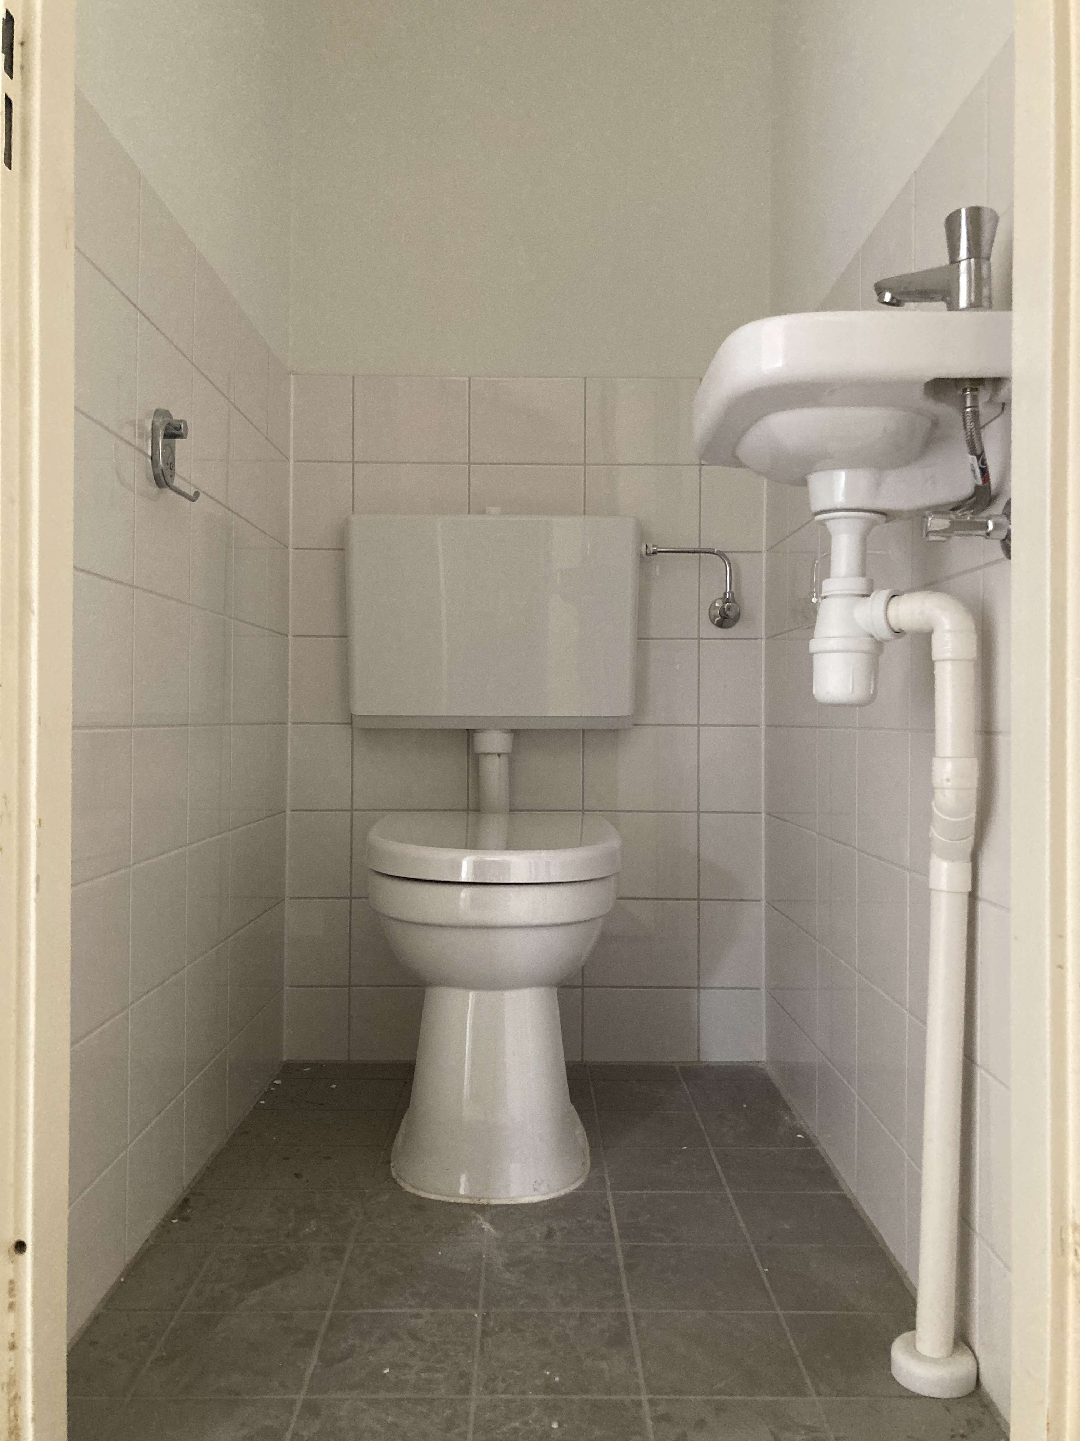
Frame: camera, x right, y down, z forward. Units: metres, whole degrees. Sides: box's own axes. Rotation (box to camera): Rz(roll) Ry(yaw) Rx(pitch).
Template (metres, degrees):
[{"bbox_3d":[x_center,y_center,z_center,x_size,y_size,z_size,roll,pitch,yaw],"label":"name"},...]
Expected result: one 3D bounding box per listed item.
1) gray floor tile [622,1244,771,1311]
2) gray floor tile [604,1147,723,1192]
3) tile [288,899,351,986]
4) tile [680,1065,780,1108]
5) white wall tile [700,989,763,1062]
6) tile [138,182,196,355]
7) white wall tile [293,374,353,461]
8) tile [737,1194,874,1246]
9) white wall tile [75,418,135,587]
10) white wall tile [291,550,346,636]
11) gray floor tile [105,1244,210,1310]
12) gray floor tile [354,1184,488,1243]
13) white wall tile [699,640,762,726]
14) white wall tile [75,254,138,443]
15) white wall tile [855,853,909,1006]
[{"bbox_3d":[0.166,0.600,1.247,0.148,0.010,0.147,0,0,-1],"label":"gray floor tile"},{"bbox_3d":[0.163,0.596,1.538,0.147,0.010,0.147,0,0,0],"label":"gray floor tile"},{"bbox_3d":[-0.382,0.383,2.019,0.108,0.148,0.010,0,0,0],"label":"tile"},{"bbox_3d":[0.311,0.600,1.888,0.144,0.010,0.226,0,0,0],"label":"tile"},{"bbox_3d":[0.329,0.524,2.009,0.111,0.126,0.009,0,0,0],"label":"white wall tile"},{"bbox_3d":[-0.442,-0.524,1.363,0.010,0.148,0.202,0,0,0],"label":"tile"},{"bbox_3d":[-0.378,-0.523,2.029,0.109,0.149,0.010,0,0,0],"label":"white wall tile"},{"bbox_3d":[0.314,0.600,1.397,0.144,0.010,0.146,0,0,0],"label":"tile"},{"bbox_3d":[-0.447,-0.220,1.170,0.010,0.149,0.195,0,0,0],"label":"white wall tile"},{"bbox_3d":[-0.377,-0.219,2.013,0.106,0.147,0.010,0,0,0],"label":"white wall tile"},{"bbox_3d":[-0.401,0.596,1.242,0.074,0.010,0.146,0,0,0],"label":"gray floor tile"},{"bbox_3d":[-0.137,0.598,1.393,0.148,0.010,0.146,0,0,0],"label":"gray floor tile"},{"bbox_3d":[0.334,-0.065,2.023,0.111,0.148,0.010,0,0,0],"label":"white wall tile"},{"bbox_3d":[-0.442,-0.373,1.159,0.010,0.148,0.202,0,0,0],"label":"white wall tile"},{"bbox_3d":[0.396,0.236,1.339,0.010,0.148,0.197,0,0,0],"label":"white wall tile"}]

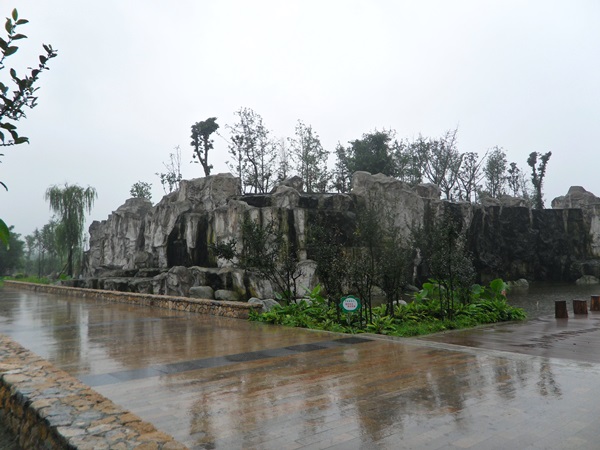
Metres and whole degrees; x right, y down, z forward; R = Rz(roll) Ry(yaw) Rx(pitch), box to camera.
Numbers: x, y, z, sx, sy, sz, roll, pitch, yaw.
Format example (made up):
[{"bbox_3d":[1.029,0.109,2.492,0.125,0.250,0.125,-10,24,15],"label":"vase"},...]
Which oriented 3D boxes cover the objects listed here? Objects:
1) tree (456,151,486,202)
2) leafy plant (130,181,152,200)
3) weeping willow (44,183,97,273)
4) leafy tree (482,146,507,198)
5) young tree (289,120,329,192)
[{"bbox_3d":[14.108,-3.990,38.500,2.470,4.280,2.340,0,-5,0],"label":"tree"},{"bbox_3d":[-9.822,-2.107,29.000,1.360,1.300,1.300,0,-5,0],"label":"leafy plant"},{"bbox_3d":[-18.635,0.447,38.000,4.220,7.470,4.010,0,-5,0],"label":"weeping willow"},{"bbox_3d":[16.624,-4.487,40.000,2.050,4.440,1.950,0,-5,0],"label":"leafy tree"},{"bbox_3d":[0.509,-4.098,28.000,2.390,4.310,2.270,0,-5,0],"label":"young tree"}]

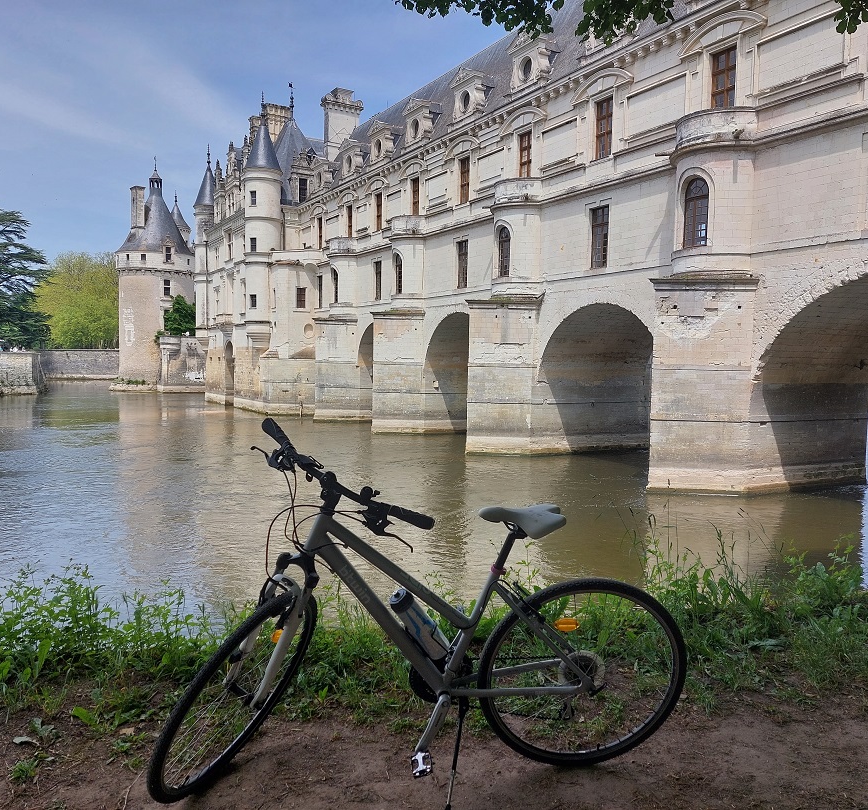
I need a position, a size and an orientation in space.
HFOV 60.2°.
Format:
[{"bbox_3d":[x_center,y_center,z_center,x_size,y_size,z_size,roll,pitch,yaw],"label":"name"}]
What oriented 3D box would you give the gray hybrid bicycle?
[{"bbox_3d":[0.028,0.668,2.290,1.650,1.120,0.620,0,10,-7],"label":"gray hybrid bicycle"}]

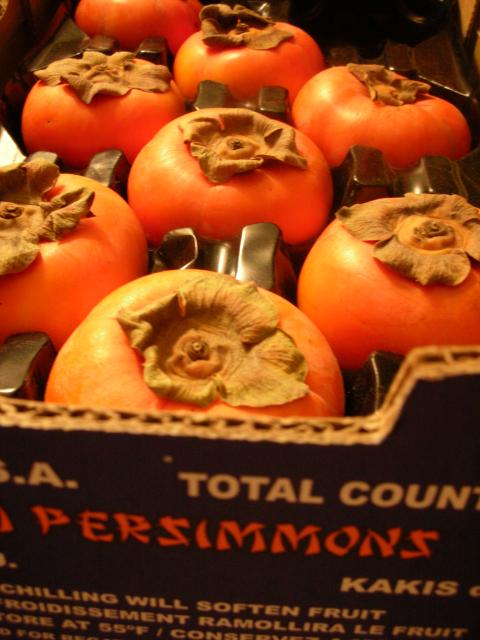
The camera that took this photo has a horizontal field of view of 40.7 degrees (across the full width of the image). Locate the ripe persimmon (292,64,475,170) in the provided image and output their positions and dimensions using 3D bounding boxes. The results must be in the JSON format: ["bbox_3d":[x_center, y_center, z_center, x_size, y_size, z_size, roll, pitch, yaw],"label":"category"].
[{"bbox_3d":[0.062,-0.085,0.290,0.079,0.055,0.079,3,54,2],"label":"ripe persimmon"}]

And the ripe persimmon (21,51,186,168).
[{"bbox_3d":[-0.061,-0.093,0.294,0.074,0.051,0.074,3,42,2],"label":"ripe persimmon"}]

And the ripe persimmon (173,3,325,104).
[{"bbox_3d":[0.005,-0.126,0.333,0.077,0.054,0.077,3,42,2],"label":"ripe persimmon"}]

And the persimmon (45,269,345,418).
[{"bbox_3d":[-0.012,0.019,0.173,0.079,0.055,0.079,3,49,2],"label":"persimmon"}]

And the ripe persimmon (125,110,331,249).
[{"bbox_3d":[-0.004,-0.052,0.252,0.079,0.055,0.079,3,54,2],"label":"ripe persimmon"}]

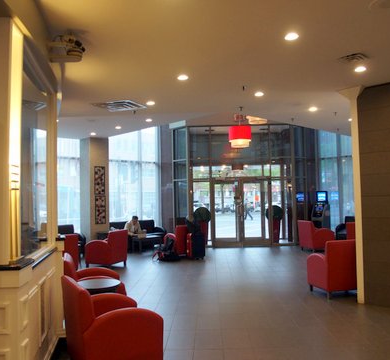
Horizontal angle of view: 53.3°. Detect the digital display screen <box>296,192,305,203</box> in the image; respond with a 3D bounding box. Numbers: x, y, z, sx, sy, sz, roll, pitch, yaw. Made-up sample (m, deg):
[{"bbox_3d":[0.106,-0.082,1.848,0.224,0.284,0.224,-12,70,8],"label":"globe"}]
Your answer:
[{"bbox_3d":[3.614,0.599,13.300,0.350,0.360,0.100,-2,-3,14],"label":"digital display screen"}]

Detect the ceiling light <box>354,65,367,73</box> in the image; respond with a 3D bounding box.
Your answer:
[{"bbox_3d":[1.962,-1.309,4.598,0.155,0.040,0.155,-1,-3,0],"label":"ceiling light"}]

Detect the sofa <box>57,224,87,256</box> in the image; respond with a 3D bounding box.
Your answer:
[{"bbox_3d":[-3.703,1.669,10.204,0.750,0.850,1.600,-3,-3,42],"label":"sofa"}]

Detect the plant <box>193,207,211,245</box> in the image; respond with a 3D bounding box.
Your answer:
[{"bbox_3d":[0.249,1.594,13.565,0.600,1.350,0.600,-1,-3,2],"label":"plant"}]

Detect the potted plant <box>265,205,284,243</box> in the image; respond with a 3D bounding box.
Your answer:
[{"bbox_3d":[2.629,1.477,12.929,0.570,1.220,0.570,-1,-3,0],"label":"potted plant"}]

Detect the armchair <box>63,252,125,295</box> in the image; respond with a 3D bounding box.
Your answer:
[{"bbox_3d":[-1.263,1.386,4.883,0.700,0.850,0.700,0,-3,-19],"label":"armchair"}]

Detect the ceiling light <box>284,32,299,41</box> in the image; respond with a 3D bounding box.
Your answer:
[{"bbox_3d":[0.961,-1.433,3.857,0.160,0.050,0.160,-1,-3,2],"label":"ceiling light"}]

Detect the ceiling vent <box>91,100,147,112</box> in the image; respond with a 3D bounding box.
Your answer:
[{"bbox_3d":[-1.256,-1.228,6.460,0.640,0.050,0.600,-2,-4,21],"label":"ceiling vent"}]

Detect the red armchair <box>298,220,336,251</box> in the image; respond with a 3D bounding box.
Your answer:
[{"bbox_3d":[3.342,1.549,10.675,0.700,0.850,0.700,-1,-3,-14],"label":"red armchair"}]

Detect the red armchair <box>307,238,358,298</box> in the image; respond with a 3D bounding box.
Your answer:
[{"bbox_3d":[2.275,1.370,6.177,0.750,0.850,0.680,0,-3,-12],"label":"red armchair"}]

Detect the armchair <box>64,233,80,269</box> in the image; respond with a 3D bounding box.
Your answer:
[{"bbox_3d":[-2.958,1.565,8.180,0.700,0.850,0.700,-3,-3,42],"label":"armchair"}]

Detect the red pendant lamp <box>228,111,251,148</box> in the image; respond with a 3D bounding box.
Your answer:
[{"bbox_3d":[1.198,-1.291,10.266,0.590,0.943,0.590,-1,-3,0],"label":"red pendant lamp"}]

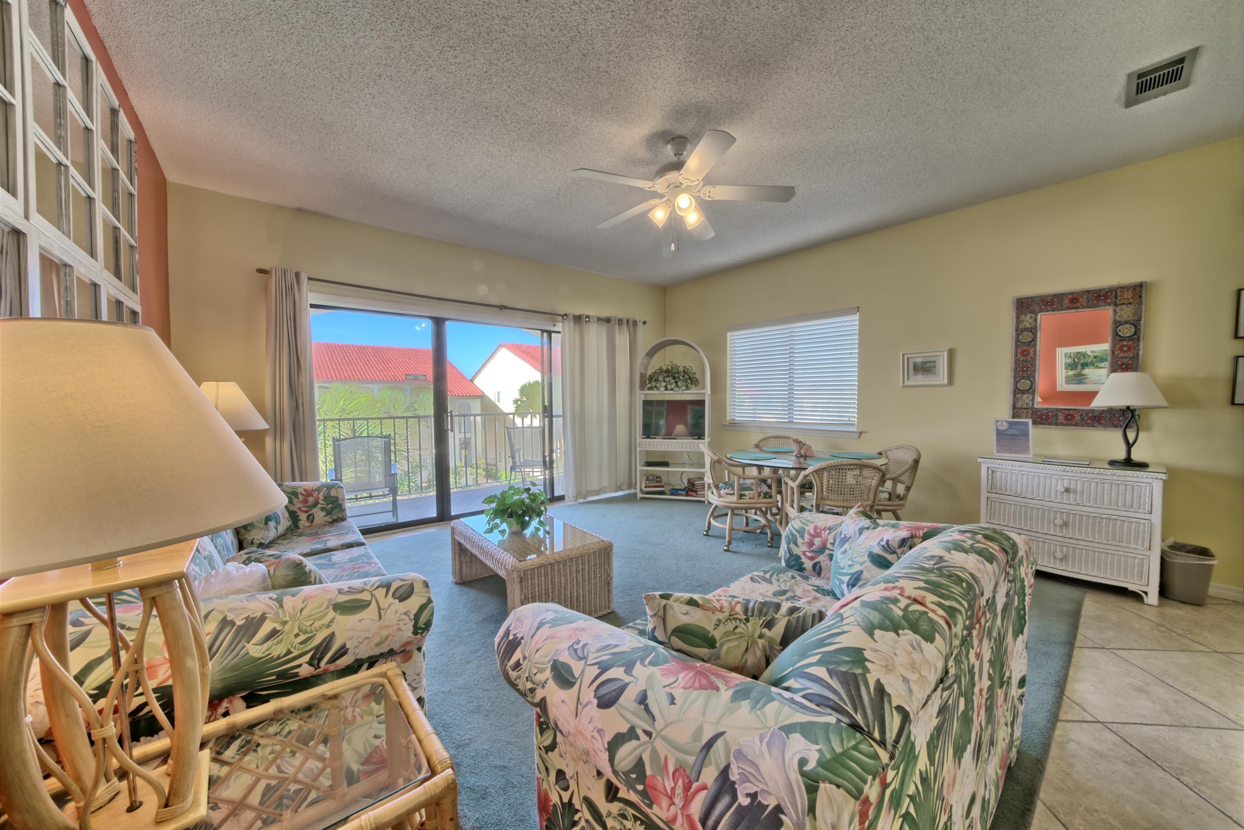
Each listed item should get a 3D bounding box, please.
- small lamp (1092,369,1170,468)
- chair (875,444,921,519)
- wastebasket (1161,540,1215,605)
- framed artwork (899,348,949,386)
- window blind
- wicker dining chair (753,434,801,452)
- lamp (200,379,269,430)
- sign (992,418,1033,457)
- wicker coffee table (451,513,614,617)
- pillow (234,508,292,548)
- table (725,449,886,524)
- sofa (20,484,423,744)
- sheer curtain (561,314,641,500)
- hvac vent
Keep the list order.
[{"bbox_3d":[3.225,0.028,2.649,0.318,0.605,0.318,-3,4,-39],"label":"small lamp"},{"bbox_3d":[1.966,0.657,3.369,0.610,0.830,0.570,0,3,6],"label":"chair"},{"bbox_3d":[3.530,0.995,2.607,0.290,0.310,0.215,-2,3,-40],"label":"wastebasket"},{"bbox_3d":[2.638,-0.405,3.617,0.030,0.312,0.355,-3,4,-39],"label":"framed artwork"},{"bbox_3d":[1.883,-0.495,4.764,0.060,1.210,1.520,-2,3,-41],"label":"window blind"},{"bbox_3d":[1.647,0.656,4.162,0.580,0.850,0.600,0,2,6],"label":"wicker dining chair"},{"bbox_3d":[-2.478,0.200,2.562,0.470,0.800,0.470,-3,4,-39],"label":"lamp"},{"bbox_3d":[3.040,0.175,3.211,0.235,0.295,0.040,1,-3,25],"label":"sign"},{"bbox_3d":[-0.595,0.924,2.579,0.610,0.400,1.010,-2,4,-37],"label":"wicker coffee table"},{"bbox_3d":[-1.988,0.526,2.222,0.160,0.370,0.410,-15,-1,15],"label":"pillow"},{"bbox_3d":[1.460,0.709,3.387,1.200,0.730,1.200,0,3,6],"label":"table"},{"bbox_3d":[-1.562,0.757,1.767,0.900,0.830,2.110,-2,3,-40],"label":"sofa"},{"bbox_3d":[-0.217,-0.108,5.223,1.220,2.180,0.110,-3,4,-39],"label":"sheer curtain"},{"bbox_3d":[2.560,-1.591,1.981,0.370,0.020,0.203,-3,4,-39],"label":"hvac vent"}]

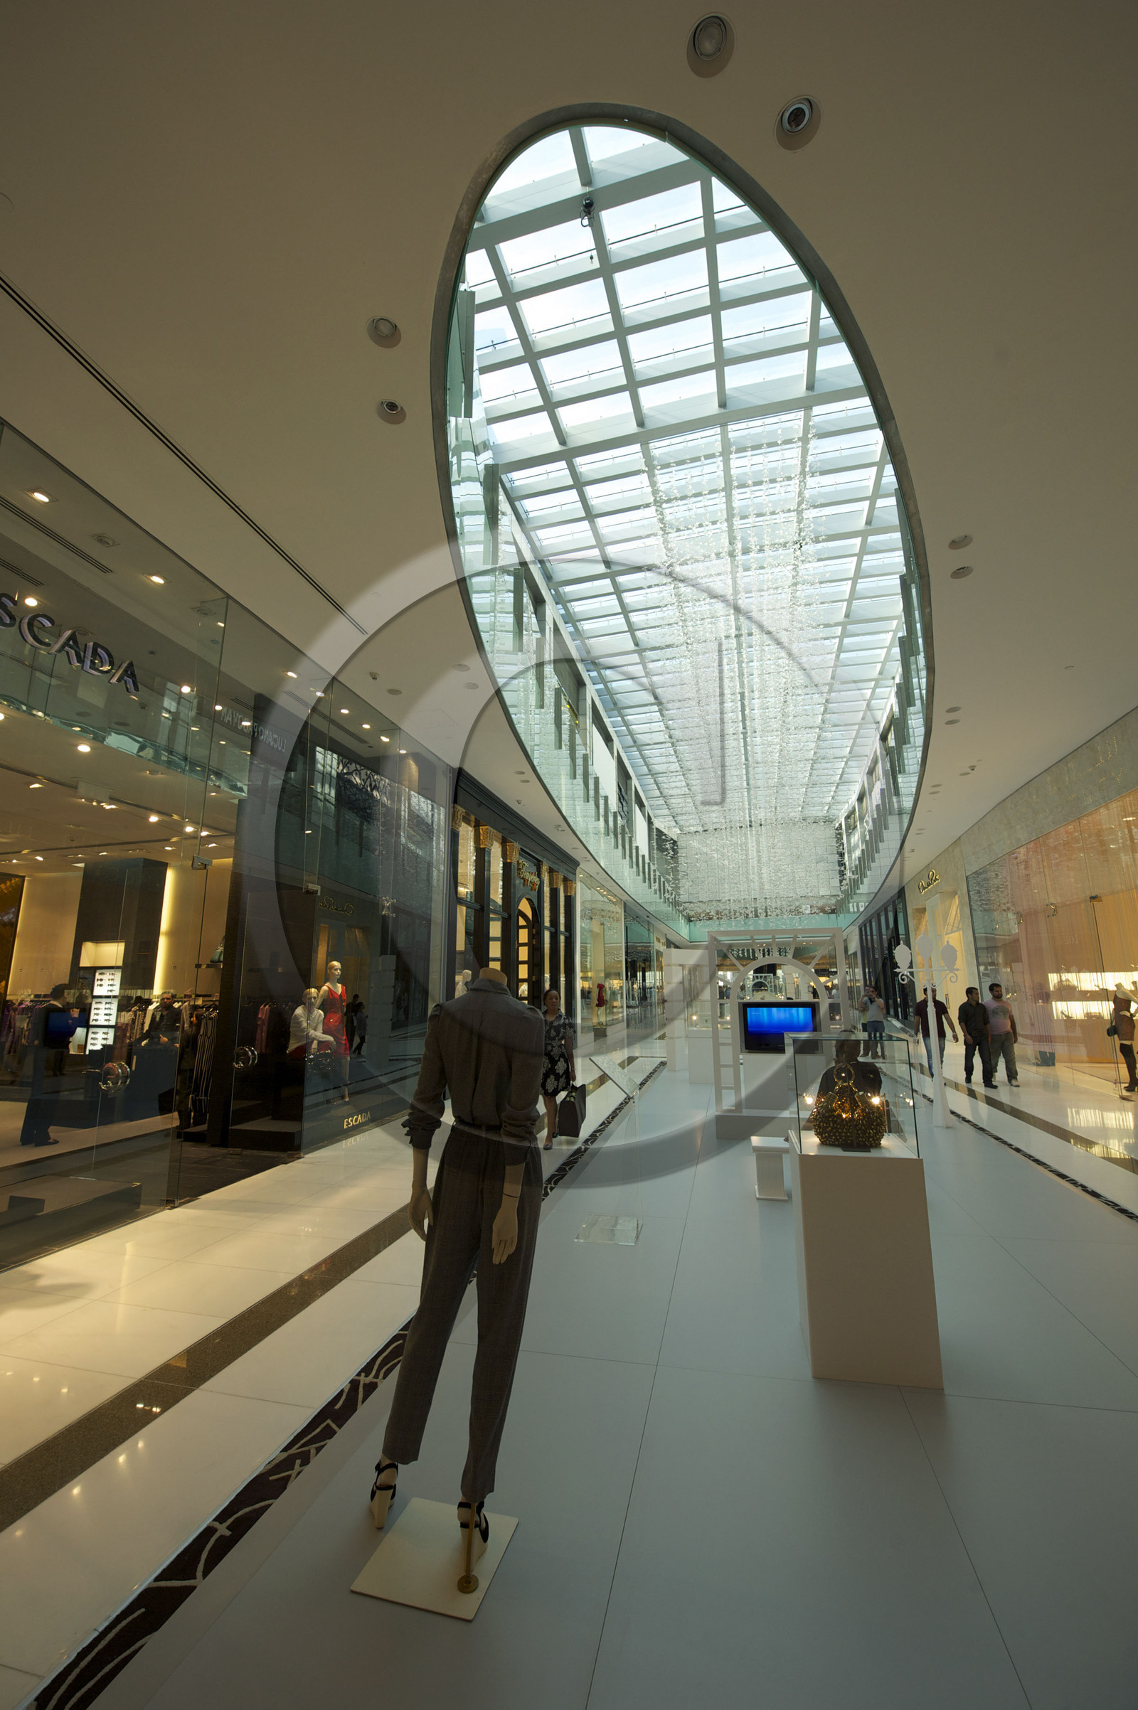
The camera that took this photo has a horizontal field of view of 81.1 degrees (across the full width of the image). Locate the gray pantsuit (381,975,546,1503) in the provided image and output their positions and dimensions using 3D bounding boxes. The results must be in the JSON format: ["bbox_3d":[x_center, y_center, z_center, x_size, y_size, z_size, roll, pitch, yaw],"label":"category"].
[{"bbox_3d":[-0.331,1.164,2.210,0.500,1.492,0.334,-6,-13,24],"label":"gray pantsuit"}]

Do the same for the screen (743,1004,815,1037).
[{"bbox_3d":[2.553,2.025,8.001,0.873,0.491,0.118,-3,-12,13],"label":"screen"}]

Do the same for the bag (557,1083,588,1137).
[{"bbox_3d":[0.043,2.776,7.226,0.265,0.520,0.265,-3,-12,13],"label":"bag"}]

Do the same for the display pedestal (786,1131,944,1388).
[{"bbox_3d":[1.383,1.875,3.188,0.526,0.912,0.501,-3,-11,12],"label":"display pedestal"}]

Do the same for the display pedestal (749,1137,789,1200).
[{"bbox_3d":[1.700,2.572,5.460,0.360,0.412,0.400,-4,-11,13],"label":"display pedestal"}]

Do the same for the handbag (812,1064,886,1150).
[{"bbox_3d":[1.335,1.202,3.193,0.334,0.378,0.186,-3,-12,13],"label":"handbag"}]

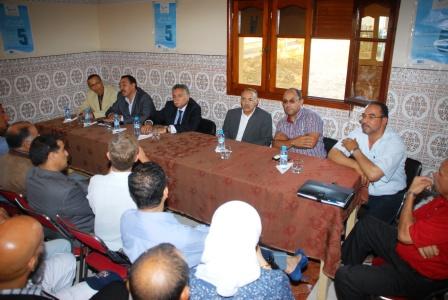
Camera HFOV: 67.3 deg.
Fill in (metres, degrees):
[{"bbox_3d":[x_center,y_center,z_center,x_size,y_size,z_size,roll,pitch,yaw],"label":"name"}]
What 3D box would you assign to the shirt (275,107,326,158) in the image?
[{"bbox_3d":[0.596,-0.029,2.965,0.500,0.600,0.380,13,23,31],"label":"shirt"}]

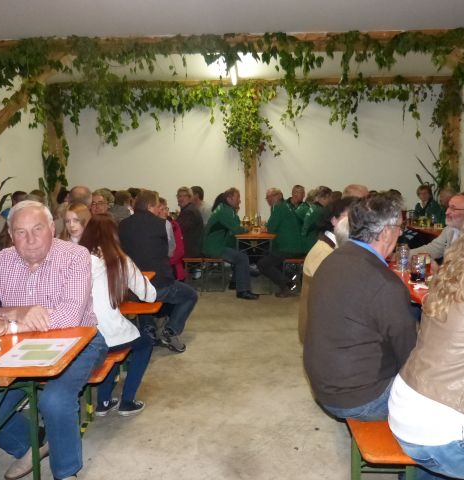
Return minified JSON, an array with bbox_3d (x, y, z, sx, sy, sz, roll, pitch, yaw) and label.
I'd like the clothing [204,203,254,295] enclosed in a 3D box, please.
[{"bbox_3d":[-0.050,0.106,5.750,0.660,1.060,0.520,-1,6,-3],"label":"clothing"}]

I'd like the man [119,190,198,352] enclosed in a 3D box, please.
[{"bbox_3d":[-0.573,0.268,3.650,0.540,1.320,0.740,4,7,37],"label":"man"}]

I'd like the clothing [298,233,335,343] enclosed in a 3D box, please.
[{"bbox_3d":[0.596,0.233,2.450,0.420,0.620,0.480,-1,6,-6],"label":"clothing"}]

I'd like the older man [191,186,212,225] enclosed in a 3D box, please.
[{"bbox_3d":[-0.474,-0.013,6.350,0.680,1.320,0.500,1,6,17],"label":"older man"}]

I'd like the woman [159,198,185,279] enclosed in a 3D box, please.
[{"bbox_3d":[-0.635,0.196,4.550,0.480,1.220,0.600,-4,7,-27],"label":"woman"}]

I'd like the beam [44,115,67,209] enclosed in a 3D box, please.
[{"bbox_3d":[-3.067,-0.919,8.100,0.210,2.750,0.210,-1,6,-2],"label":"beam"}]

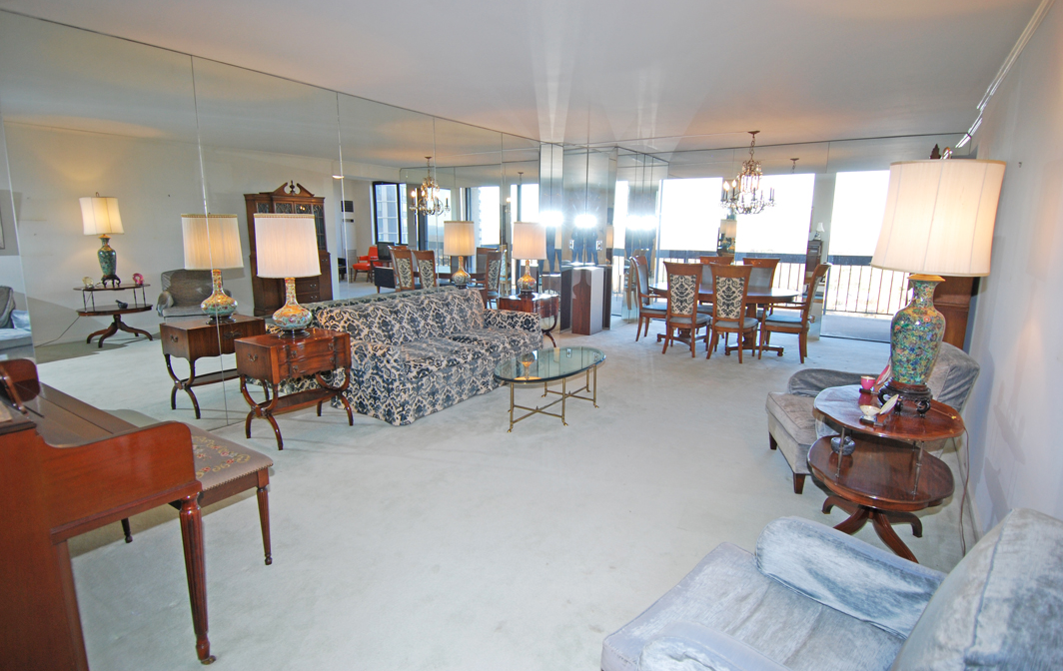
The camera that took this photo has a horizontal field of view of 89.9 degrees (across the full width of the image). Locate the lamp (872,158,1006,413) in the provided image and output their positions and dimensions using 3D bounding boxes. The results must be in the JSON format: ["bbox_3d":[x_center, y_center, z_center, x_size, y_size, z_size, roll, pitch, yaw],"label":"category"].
[{"bbox_3d":[1.751,-0.198,2.364,0.420,1.082,0.420,8,14,33],"label":"lamp"}]

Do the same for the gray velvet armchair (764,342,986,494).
[{"bbox_3d":[1.951,0.461,3.212,0.851,0.799,0.836,2,12,8],"label":"gray velvet armchair"}]

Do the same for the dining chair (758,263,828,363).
[{"bbox_3d":[3.038,-0.277,6.192,0.593,1.117,0.593,8,14,33],"label":"dining chair"}]

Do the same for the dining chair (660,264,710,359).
[{"bbox_3d":[1.886,-0.336,6.439,0.471,1.110,0.593,8,14,33],"label":"dining chair"}]

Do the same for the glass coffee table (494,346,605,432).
[{"bbox_3d":[0.180,0.414,4.358,0.636,0.404,1.302,8,14,33],"label":"glass coffee table"}]

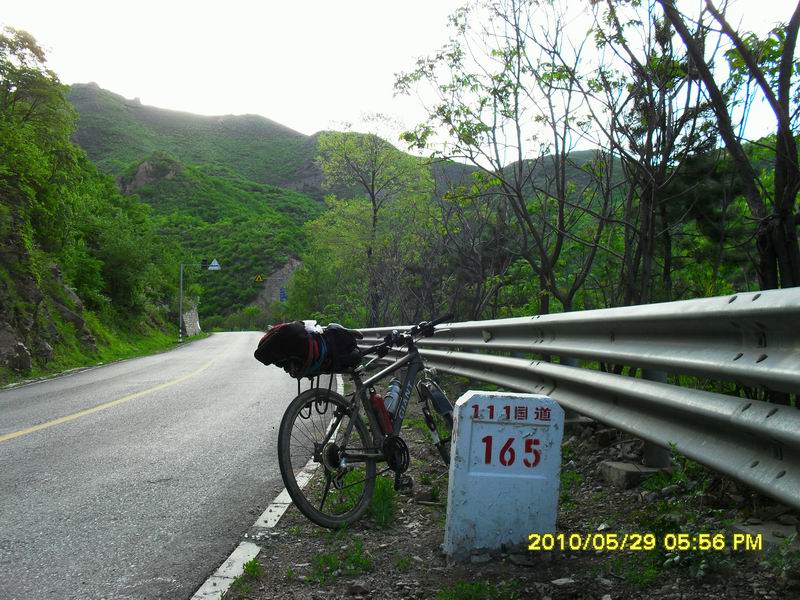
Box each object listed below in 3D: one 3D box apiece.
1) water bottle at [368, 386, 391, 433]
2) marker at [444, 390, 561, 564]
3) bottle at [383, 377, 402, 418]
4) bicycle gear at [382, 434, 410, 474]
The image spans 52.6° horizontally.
[{"bbox_3d":[-0.101,0.567,4.149,0.071,0.235,0.071,-17,-7,-2],"label":"water bottle"},{"bbox_3d":[0.425,0.716,3.300,0.425,0.655,0.155,3,0,-6],"label":"marker"},{"bbox_3d":[-0.041,0.504,4.272,0.073,0.213,0.073,-22,-53,33],"label":"bottle"},{"bbox_3d":[-0.018,0.777,4.055,0.030,0.190,0.190,-22,-17,33],"label":"bicycle gear"}]

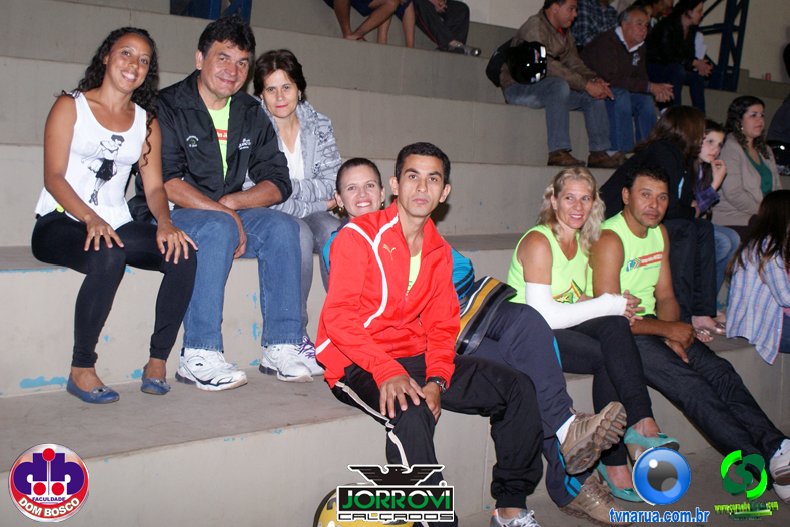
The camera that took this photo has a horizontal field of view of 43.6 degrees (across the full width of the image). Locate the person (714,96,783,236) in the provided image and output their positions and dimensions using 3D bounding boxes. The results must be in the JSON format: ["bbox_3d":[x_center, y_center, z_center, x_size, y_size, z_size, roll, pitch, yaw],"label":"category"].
[{"bbox_3d":[2.270,-0.378,6.040,0.520,1.260,0.720,-2,7,-33],"label":"person"}]

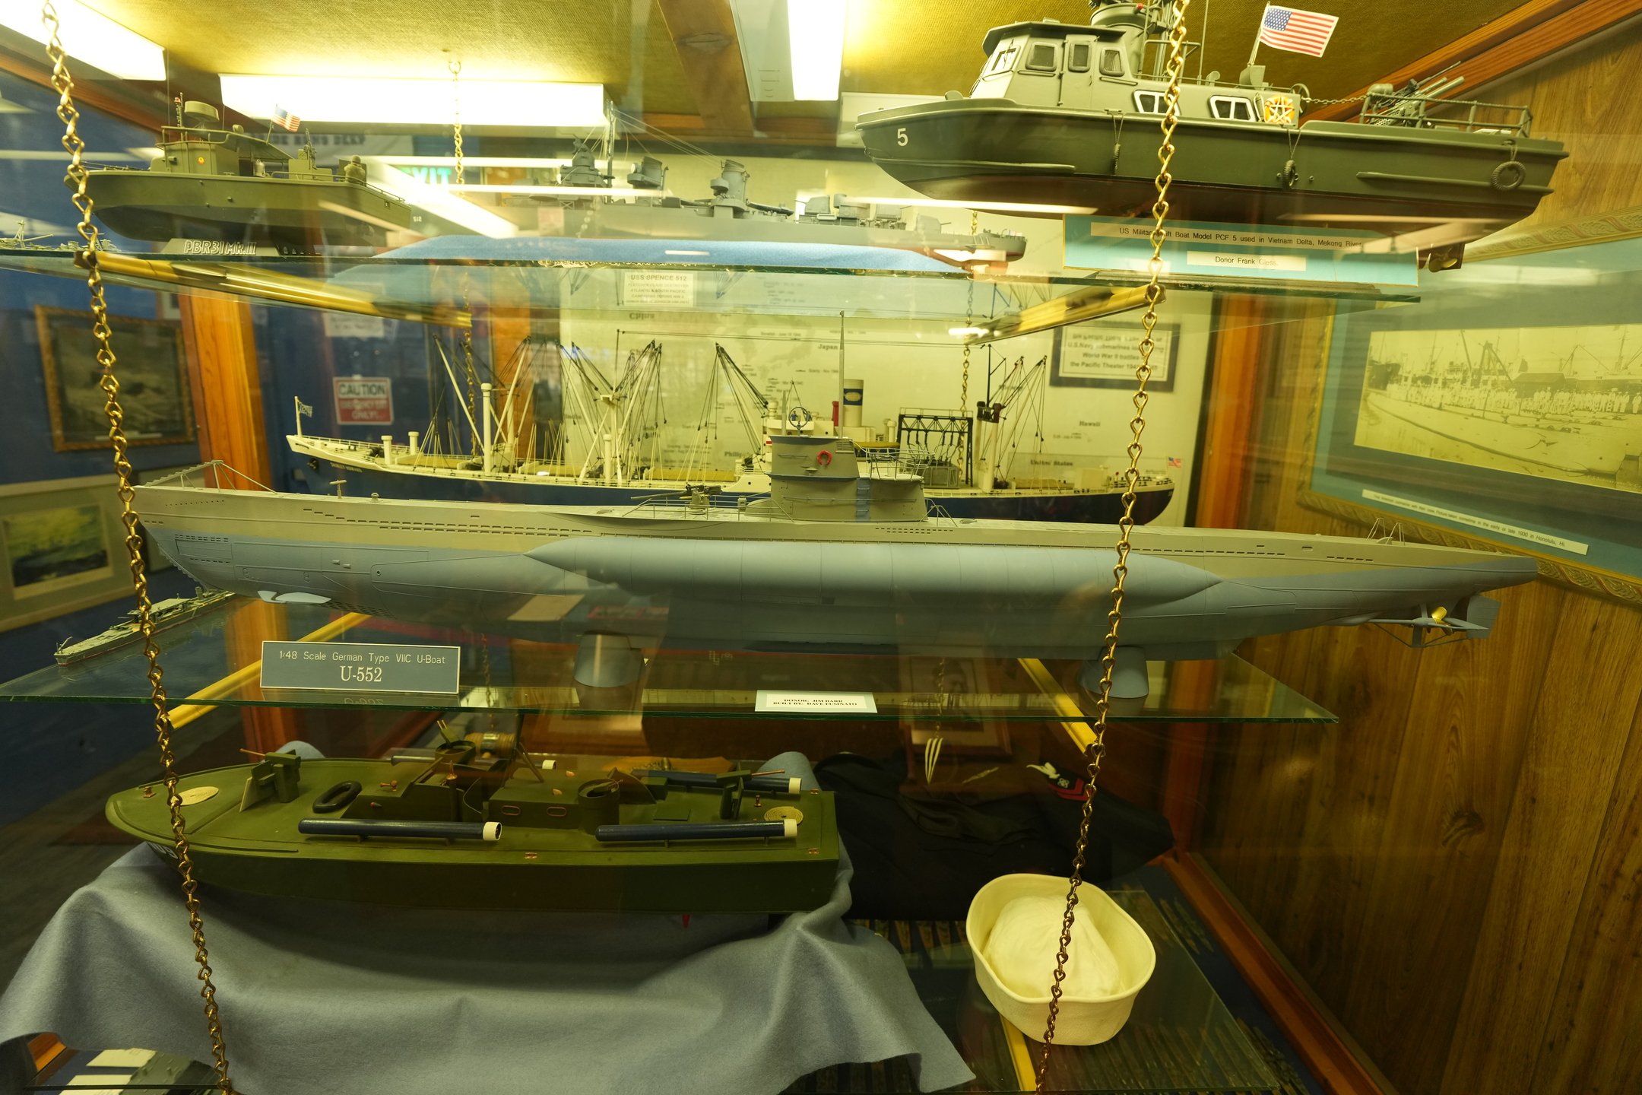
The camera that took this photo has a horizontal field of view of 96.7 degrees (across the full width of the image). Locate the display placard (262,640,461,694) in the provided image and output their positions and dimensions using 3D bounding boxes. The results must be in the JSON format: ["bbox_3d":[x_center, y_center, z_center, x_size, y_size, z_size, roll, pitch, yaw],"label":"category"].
[{"bbox_3d":[-0.436,0.114,0.692,0.183,0.044,0.006,2,-1,-2],"label":"display placard"}]

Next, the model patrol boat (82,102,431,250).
[{"bbox_3d":[-0.457,-0.294,0.587,0.295,0.114,0.106,2,13,-2],"label":"model patrol boat"}]

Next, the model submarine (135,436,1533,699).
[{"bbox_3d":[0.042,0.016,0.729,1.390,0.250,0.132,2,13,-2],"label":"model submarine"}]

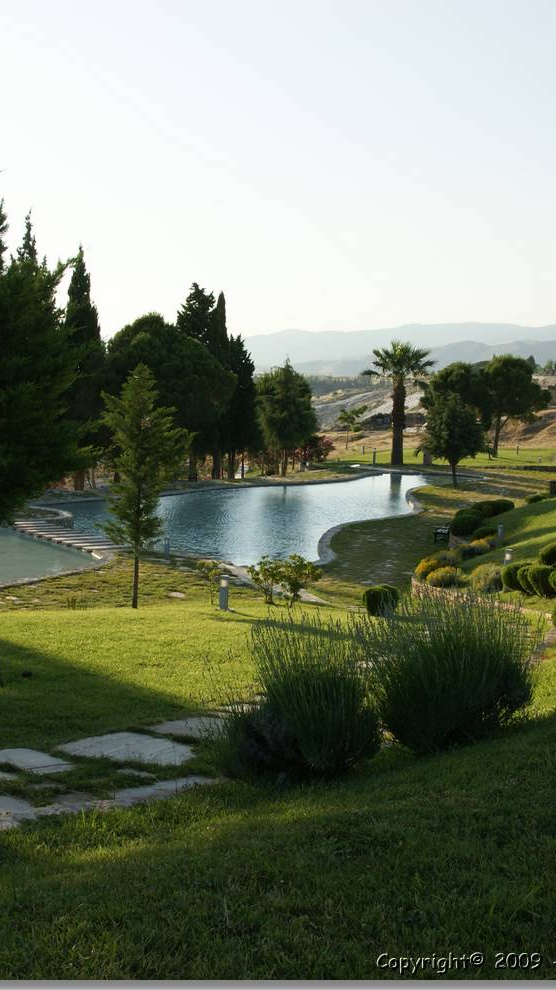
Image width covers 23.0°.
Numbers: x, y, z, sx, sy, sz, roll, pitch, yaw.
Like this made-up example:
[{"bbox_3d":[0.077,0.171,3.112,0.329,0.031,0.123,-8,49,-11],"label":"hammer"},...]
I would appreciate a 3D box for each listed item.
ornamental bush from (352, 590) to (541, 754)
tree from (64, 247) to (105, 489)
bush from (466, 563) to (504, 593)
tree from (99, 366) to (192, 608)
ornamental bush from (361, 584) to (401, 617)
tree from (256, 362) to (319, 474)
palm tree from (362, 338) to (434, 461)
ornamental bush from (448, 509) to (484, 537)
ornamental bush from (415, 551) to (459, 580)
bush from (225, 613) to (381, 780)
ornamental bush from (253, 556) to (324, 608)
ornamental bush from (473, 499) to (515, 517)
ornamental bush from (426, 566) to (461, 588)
[{"bbox_3d":[0.912,0.960,7.400,1.020,0.820,0.980,0,6,0],"label":"ornamental bush"},{"bbox_3d":[-8.821,-5.770,62.500,1.875,11.140,1.875,0,6,0],"label":"tree"},{"bbox_3d":[3.333,1.328,21.999,0.603,0.457,0.603,1,6,9],"label":"bush"},{"bbox_3d":[-2.765,-0.164,28.500,1.954,4.943,1.954,0,6,0],"label":"tree"},{"bbox_3d":[1.768,1.819,23.500,0.685,0.564,0.650,0,6,4],"label":"ornamental bush"},{"bbox_3d":[0.468,-3.824,70.006,3.239,5.998,3.239,0,6,0],"label":"tree"},{"bbox_3d":[6.487,-4.993,74.000,3.800,6.700,3.800,0,6,0],"label":"palm tree"},{"bbox_3d":[5.944,0.933,43.000,1.142,0.890,1.142,0,6,0],"label":"ornamental bush"},{"bbox_3d":[3.957,1.772,34.000,1.107,0.658,0.941,0,6,0],"label":"ornamental bush"},{"bbox_3d":[0.139,1.175,8.000,0.912,0.849,0.912,0,6,0],"label":"bush"},{"bbox_3d":[0.211,1.759,28.000,1.440,1.104,1.080,0,6,0],"label":"ornamental bush"},{"bbox_3d":[6.949,0.501,44.007,1.320,0.754,1.122,1,6,9],"label":"ornamental bush"},{"bbox_3d":[2.956,1.466,24.500,0.640,0.400,0.620,0,6,0],"label":"ornamental bush"}]

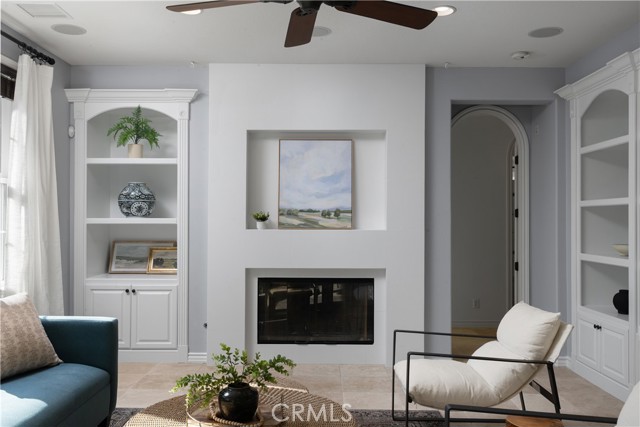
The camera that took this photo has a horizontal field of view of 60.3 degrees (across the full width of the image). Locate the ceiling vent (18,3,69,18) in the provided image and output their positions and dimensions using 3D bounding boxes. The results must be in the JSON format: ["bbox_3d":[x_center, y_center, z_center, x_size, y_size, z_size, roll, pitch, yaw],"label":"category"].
[{"bbox_3d":[-1.955,-1.427,3.887,0.280,0.030,0.280,0,0,-1],"label":"ceiling vent"}]

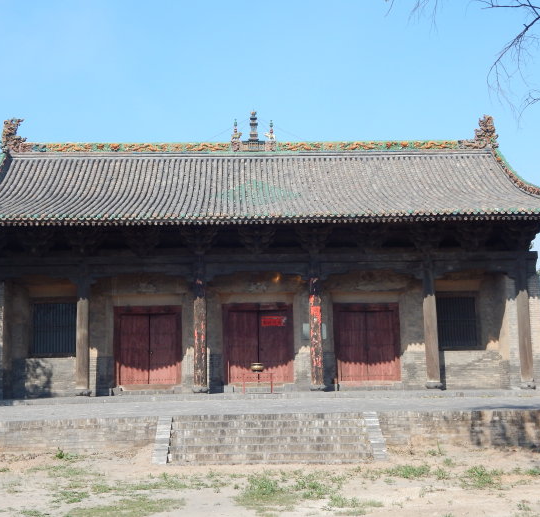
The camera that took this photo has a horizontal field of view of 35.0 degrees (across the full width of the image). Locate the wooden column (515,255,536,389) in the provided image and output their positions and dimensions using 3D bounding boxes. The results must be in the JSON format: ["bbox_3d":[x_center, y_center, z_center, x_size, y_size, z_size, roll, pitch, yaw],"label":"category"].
[{"bbox_3d":[8.864,2.230,29.815,0.460,4.570,0.460,-1,-7,-2],"label":"wooden column"}]

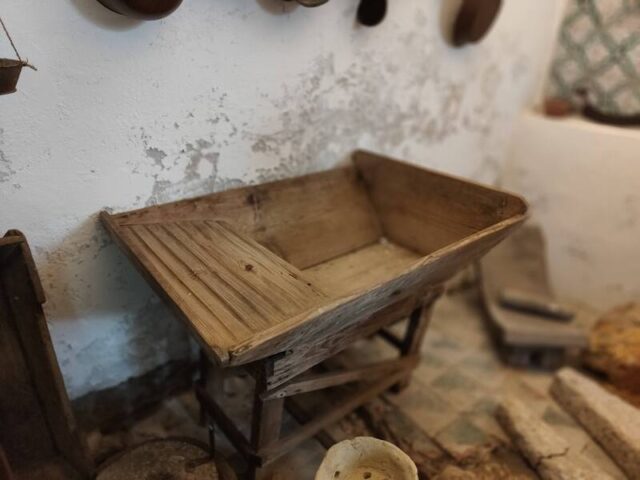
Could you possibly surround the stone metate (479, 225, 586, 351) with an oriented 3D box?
[{"bbox_3d":[0.920,0.214,2.097,0.317,0.338,0.580,4,27,7],"label":"stone metate"}]

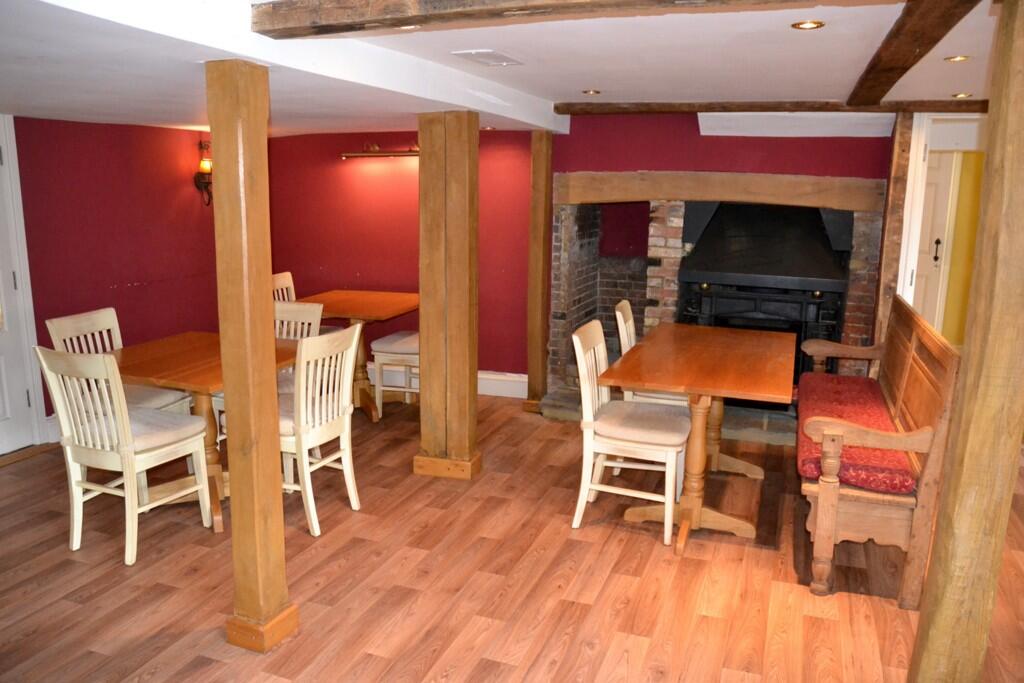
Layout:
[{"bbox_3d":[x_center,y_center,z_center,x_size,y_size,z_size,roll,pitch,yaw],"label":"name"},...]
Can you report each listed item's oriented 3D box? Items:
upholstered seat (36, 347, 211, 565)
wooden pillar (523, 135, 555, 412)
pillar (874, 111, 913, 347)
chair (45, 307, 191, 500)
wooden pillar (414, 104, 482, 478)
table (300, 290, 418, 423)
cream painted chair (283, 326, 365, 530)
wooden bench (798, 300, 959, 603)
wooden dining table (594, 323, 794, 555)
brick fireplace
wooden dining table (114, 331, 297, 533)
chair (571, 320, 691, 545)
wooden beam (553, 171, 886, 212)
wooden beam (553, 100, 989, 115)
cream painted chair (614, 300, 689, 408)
[{"bbox_3d":[-1.706,0.436,3.463,0.454,0.930,0.524,5,12,22],"label":"upholstered seat"},{"bbox_3d":[0.202,-0.452,5.304,0.158,1.913,0.158,5,12,18],"label":"wooden pillar"},{"bbox_3d":[2.233,-0.313,4.556,0.112,2.015,0.139,4,12,20],"label":"pillar"},{"bbox_3d":[-1.913,0.315,3.856,0.510,0.913,0.459,4,12,14],"label":"chair"},{"bbox_3d":[-0.336,-0.207,4.060,0.316,1.913,0.158,4,12,15],"label":"wooden pillar"},{"bbox_3d":[-1.062,0.110,5.307,0.898,0.765,0.898,5,12,18],"label":"table"},{"bbox_3d":[-1.013,0.381,3.613,0.510,0.913,0.459,6,12,22],"label":"cream painted chair"},{"bbox_3d":[1.643,0.370,3.659,0.515,1.008,1.705,4,12,20],"label":"wooden bench"},{"bbox_3d":[0.995,0.431,3.920,0.780,0.765,1.510,5,12,20],"label":"wooden dining table"},{"bbox_3d":[1.340,-0.258,5.286,2.093,1.628,0.713,4,12,20],"label":"brick fireplace"},{"bbox_3d":[-1.469,0.437,3.665,0.903,0.765,0.898,5,12,20],"label":"wooden dining table"},{"bbox_3d":[0.583,0.406,3.648,0.524,0.935,0.457,4,12,21],"label":"chair"},{"bbox_3d":[1.263,-0.963,4.904,2.054,0.240,0.201,4,12,20],"label":"wooden beam"},{"bbox_3d":[1.508,-1.415,4.648,2.582,0.079,0.122,4,12,16],"label":"wooden beam"},{"bbox_3d":[0.857,0.269,4.368,0.522,0.935,0.457,4,12,21],"label":"cream painted chair"}]

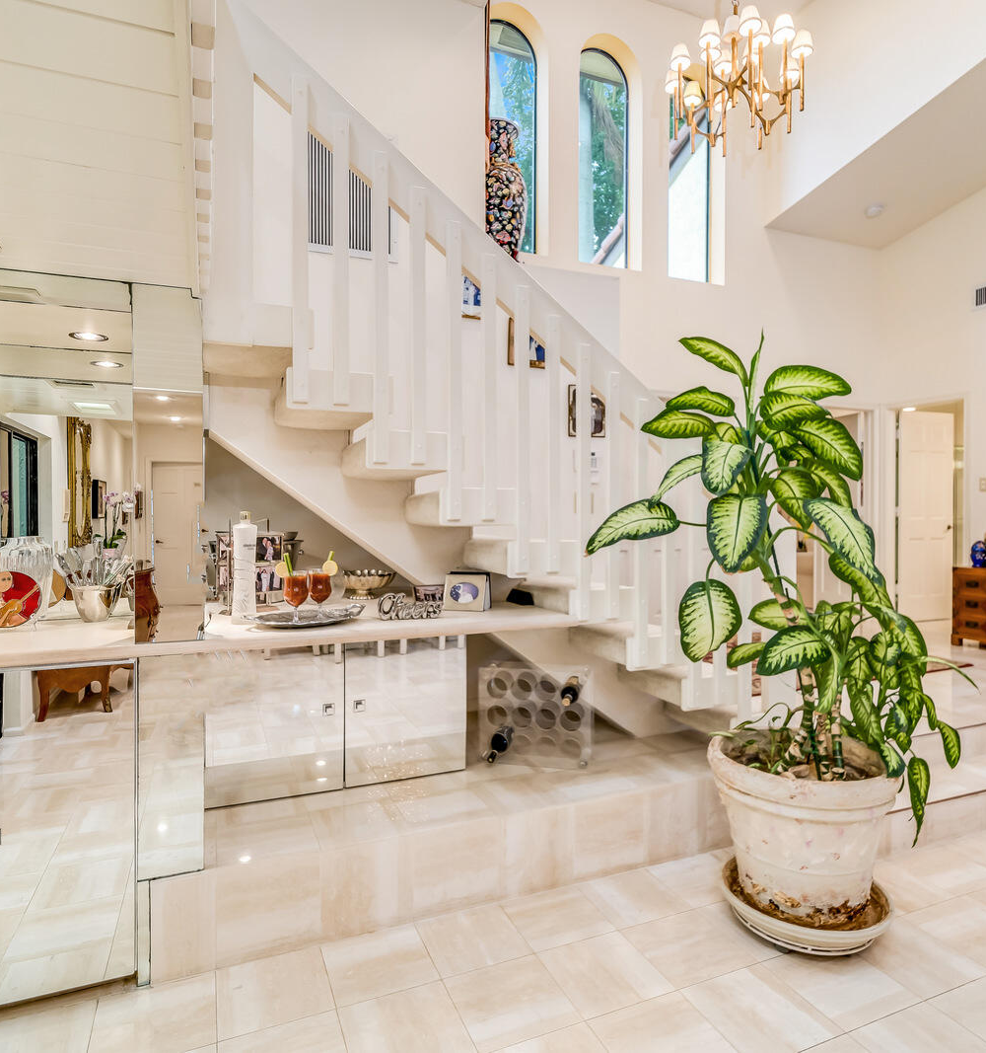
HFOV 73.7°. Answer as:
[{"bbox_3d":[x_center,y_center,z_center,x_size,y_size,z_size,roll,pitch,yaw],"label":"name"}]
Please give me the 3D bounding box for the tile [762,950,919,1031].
[{"bbox_3d":[0.989,1.305,1.879,0.298,0.010,0.298,0,0,-23],"label":"tile"}]

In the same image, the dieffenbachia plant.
[{"bbox_3d":[0.880,0.200,2.200,1.180,1.690,1.000,0,0,22],"label":"dieffenbachia plant"}]

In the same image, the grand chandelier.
[{"bbox_3d":[1.460,-2.720,3.900,0.870,0.680,0.870,0,0,20],"label":"grand chandelier"}]

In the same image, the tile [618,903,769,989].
[{"bbox_3d":[0.599,1.305,2.038,0.298,0.010,0.298,0,0,-23],"label":"tile"}]

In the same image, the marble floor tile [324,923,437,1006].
[{"bbox_3d":[-0.337,1.305,1.962,0.298,0.010,0.286,0,0,-23],"label":"marble floor tile"}]

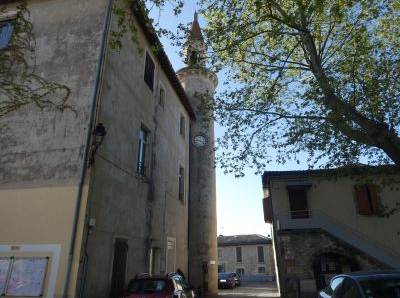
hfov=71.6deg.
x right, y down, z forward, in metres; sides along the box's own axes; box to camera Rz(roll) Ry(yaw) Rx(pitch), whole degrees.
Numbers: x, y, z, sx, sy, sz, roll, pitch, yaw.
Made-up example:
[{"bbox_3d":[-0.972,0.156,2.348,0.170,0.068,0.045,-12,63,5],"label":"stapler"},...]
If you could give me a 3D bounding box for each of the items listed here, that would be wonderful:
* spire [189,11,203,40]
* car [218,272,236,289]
[{"bbox_3d":[-0.396,-11.512,26.242,1.350,4.110,1.350,-1,-21,0],"label":"spire"},{"bbox_3d":[2.127,12.087,25.654,1.760,1.440,4.200,-2,-21,3],"label":"car"}]

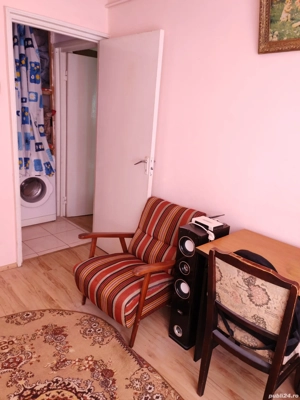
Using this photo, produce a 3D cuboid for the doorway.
[{"bbox_3d":[-0.827,-0.471,2.910,0.122,2.088,0.934,19,21,41],"label":"doorway"}]

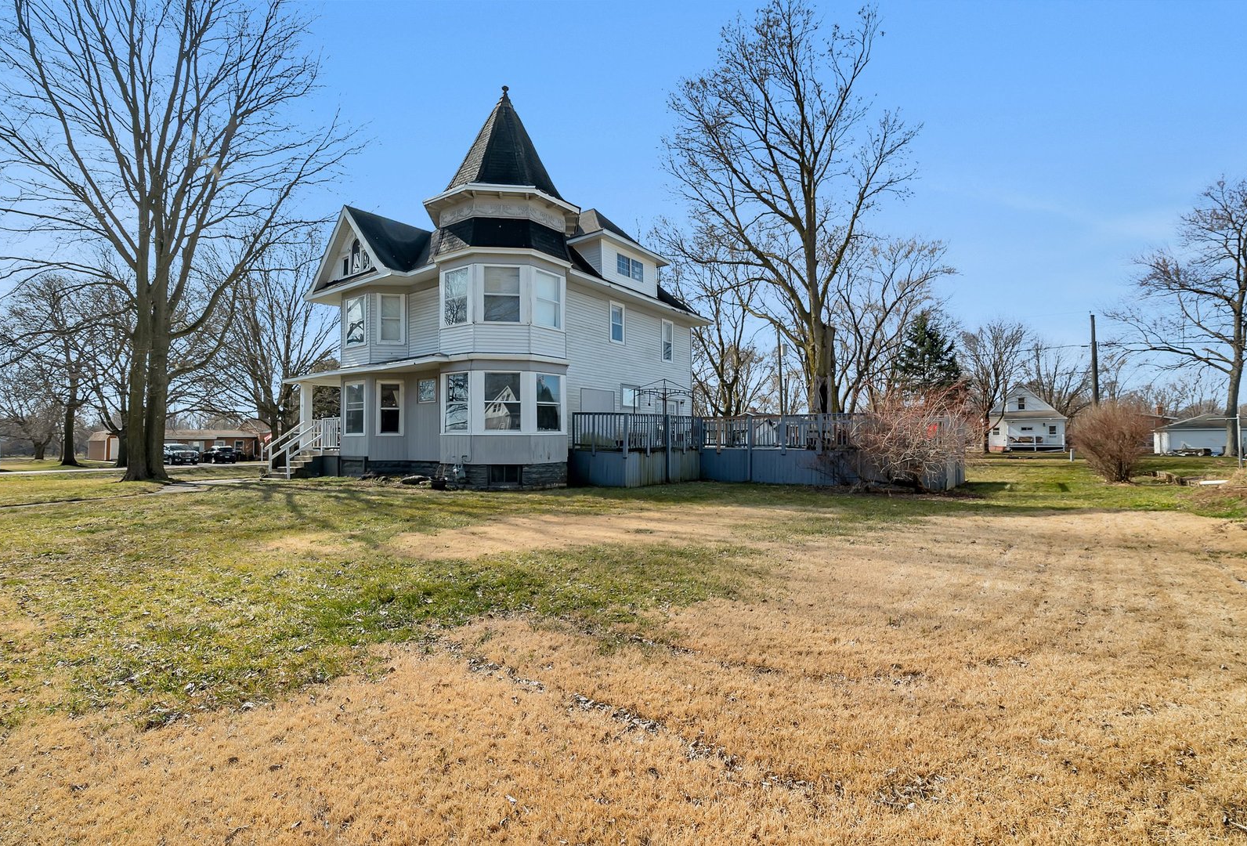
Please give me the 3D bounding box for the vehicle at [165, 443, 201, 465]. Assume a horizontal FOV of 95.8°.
[{"bbox_3d":[-41.900,2.907,52.235,5.400,1.920,2.030,-1,-2,28],"label":"vehicle"}]

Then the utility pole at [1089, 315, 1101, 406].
[{"bbox_3d":[30.299,-2.287,36.087,0.320,9.570,0.320,-3,-2,40],"label":"utility pole"}]

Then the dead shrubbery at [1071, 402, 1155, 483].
[{"bbox_3d":[17.186,0.689,19.788,2.450,2.900,2.400,-2,-2,41],"label":"dead shrubbery"}]

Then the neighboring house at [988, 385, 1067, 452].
[{"bbox_3d":[44.000,-0.423,61.042,6.900,7.000,9.000,-1,-2,36],"label":"neighboring house"}]

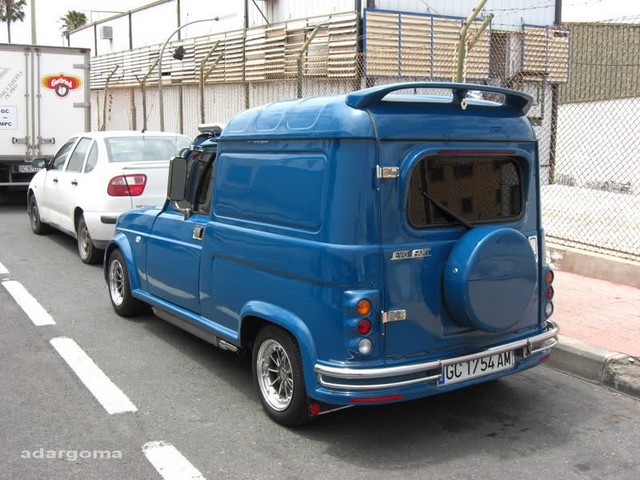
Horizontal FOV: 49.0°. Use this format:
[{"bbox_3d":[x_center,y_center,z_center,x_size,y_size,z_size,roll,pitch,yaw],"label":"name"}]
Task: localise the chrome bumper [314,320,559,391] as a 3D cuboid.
[{"bbox_3d":[0.760,0.559,3.445,1.550,0.125,0.250,-5,10,-34],"label":"chrome bumper"}]

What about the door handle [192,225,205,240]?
[{"bbox_3d":[-0.726,-0.038,4.246,0.030,0.080,0.110,-5,10,-34],"label":"door handle"}]

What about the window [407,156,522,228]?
[{"bbox_3d":[0.725,-0.242,3.419,0.780,0.325,0.035,-5,6,-34],"label":"window"}]

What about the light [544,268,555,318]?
[{"bbox_3d":[1.238,0.289,3.826,0.088,0.270,0.050,-5,10,-34],"label":"light"}]

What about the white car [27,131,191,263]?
[{"bbox_3d":[-2.544,-0.657,8.915,1.640,1.420,4.140,-5,10,-33],"label":"white car"}]

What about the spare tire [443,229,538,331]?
[{"bbox_3d":[0.826,0.179,3.417,0.500,0.500,0.165,-5,6,-34],"label":"spare tire"}]

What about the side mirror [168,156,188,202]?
[{"bbox_3d":[-0.871,-0.377,4.312,0.120,0.270,0.050,-7,11,-40],"label":"side mirror"}]

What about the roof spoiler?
[{"bbox_3d":[0.651,-0.688,3.436,1.120,0.140,0.270,-5,10,-34],"label":"roof spoiler"}]

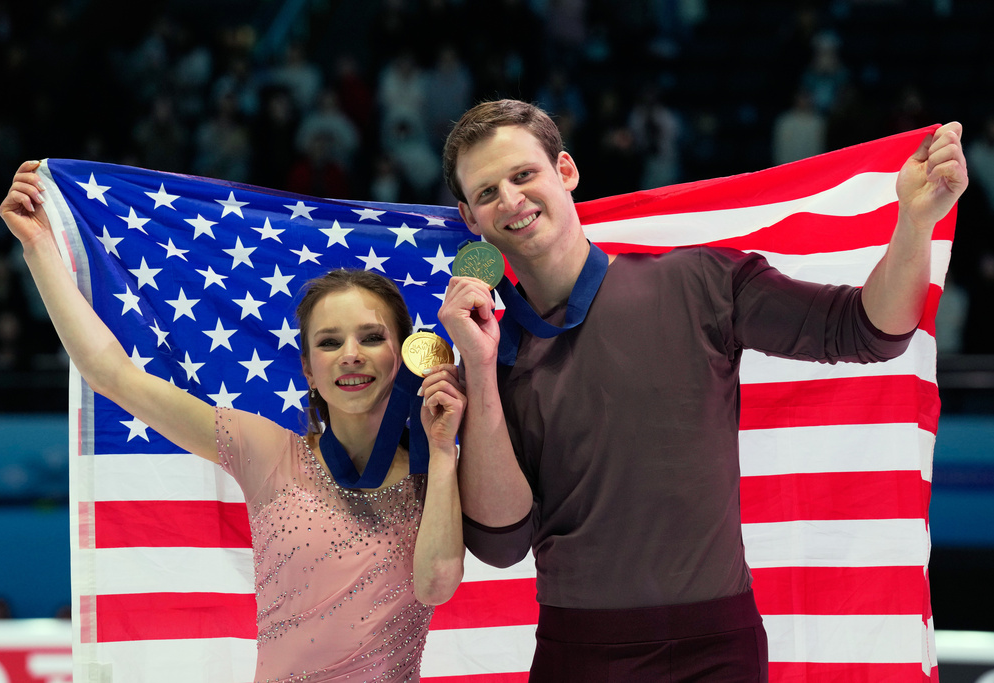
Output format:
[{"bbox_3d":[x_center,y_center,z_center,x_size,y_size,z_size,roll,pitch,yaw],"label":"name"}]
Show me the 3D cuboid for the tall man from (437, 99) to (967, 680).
[{"bbox_3d":[0.300,0.600,6.500,0.810,1.910,0.480,0,-3,10],"label":"tall man"}]

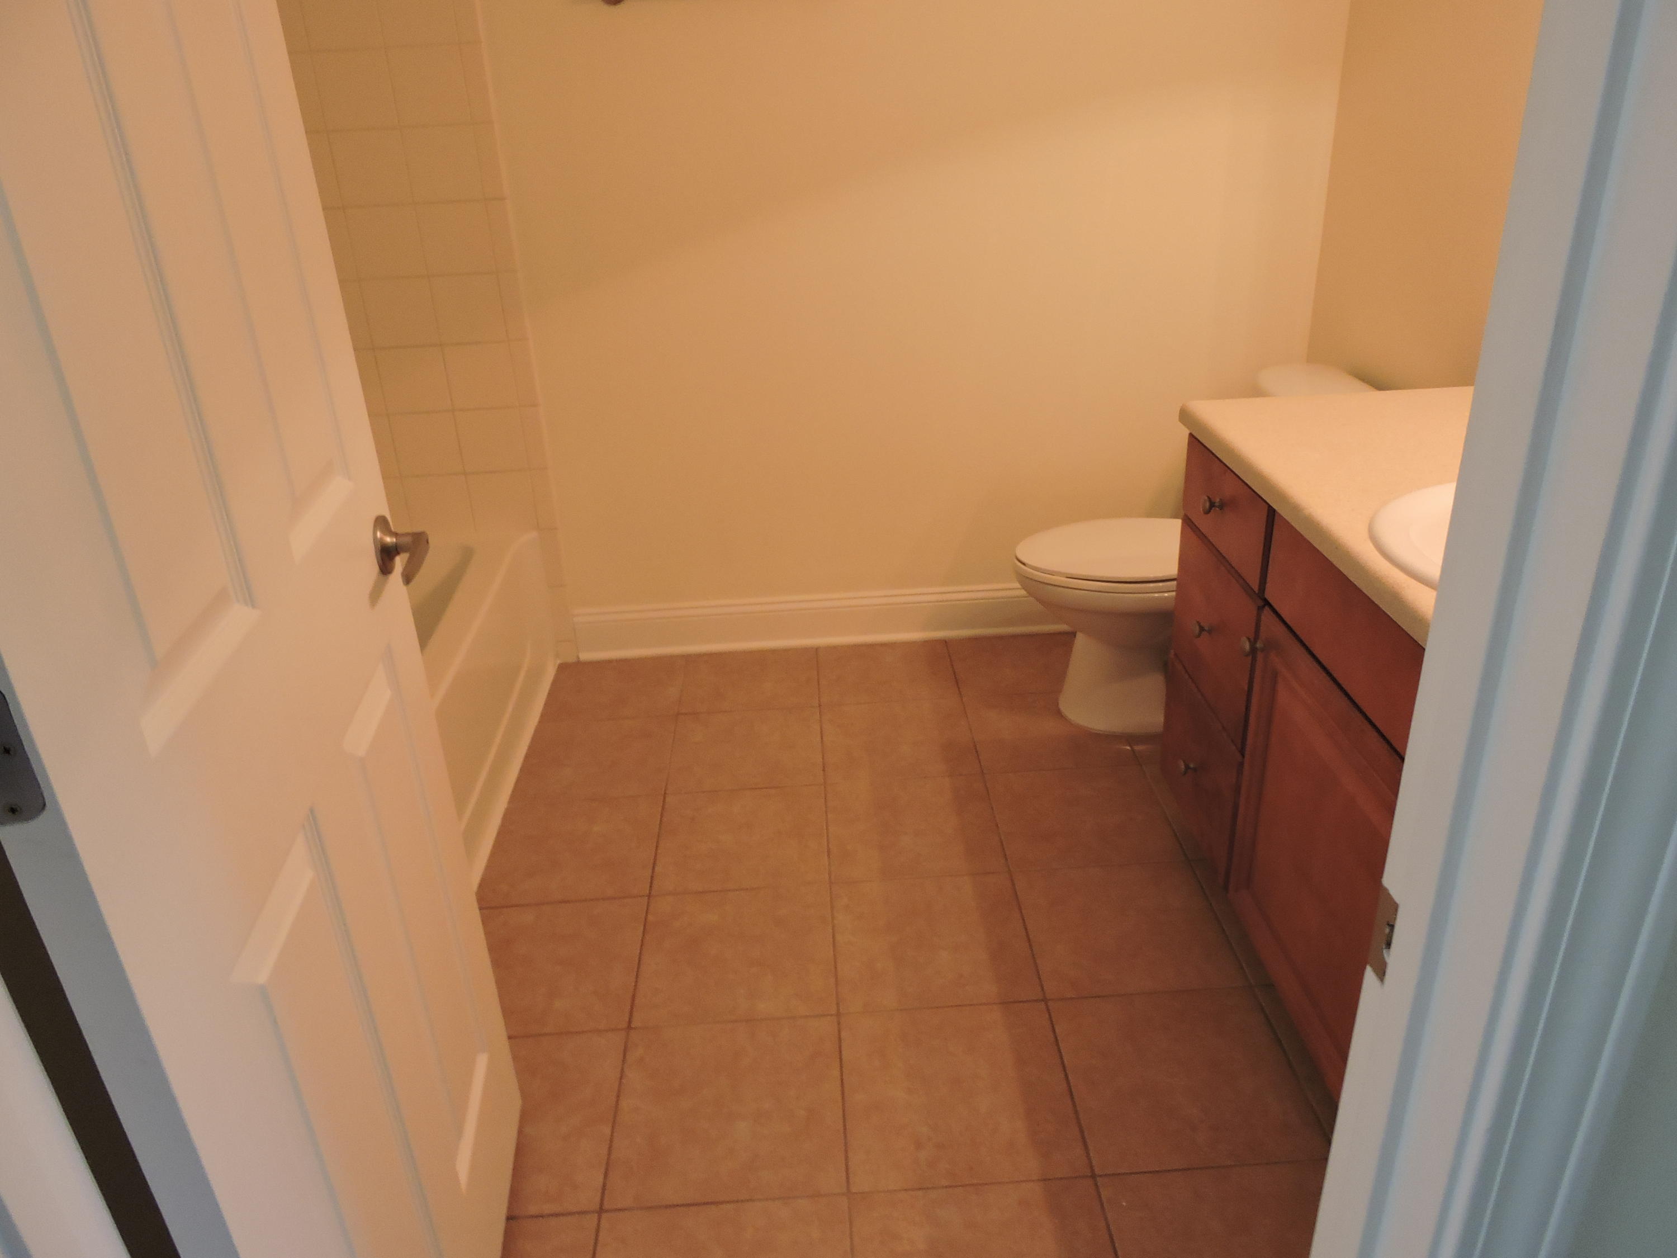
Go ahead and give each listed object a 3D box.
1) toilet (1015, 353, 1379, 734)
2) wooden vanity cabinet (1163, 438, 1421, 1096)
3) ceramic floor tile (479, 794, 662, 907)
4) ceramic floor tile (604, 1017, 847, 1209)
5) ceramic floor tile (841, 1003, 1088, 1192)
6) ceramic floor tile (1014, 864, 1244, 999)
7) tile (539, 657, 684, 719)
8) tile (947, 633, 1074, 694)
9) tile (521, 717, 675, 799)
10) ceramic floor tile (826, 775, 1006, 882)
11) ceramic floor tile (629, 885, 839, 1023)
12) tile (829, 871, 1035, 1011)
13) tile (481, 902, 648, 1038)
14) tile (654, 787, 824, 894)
[{"bbox_3d":[0.750,-0.155,2.542,0.732,0.725,0.450,-3,26,-1],"label":"toilet"},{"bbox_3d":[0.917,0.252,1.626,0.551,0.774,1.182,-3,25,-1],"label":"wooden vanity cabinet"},{"bbox_3d":[-0.521,0.433,2.308,0.327,0.010,0.327,-3,25,-1],"label":"ceramic floor tile"},{"bbox_3d":[-0.159,0.700,1.709,0.327,0.010,0.327,-3,25,-1],"label":"ceramic floor tile"},{"bbox_3d":[0.175,0.681,1.714,0.330,0.010,0.330,-3,26,-1],"label":"ceramic floor tile"},{"bbox_3d":[0.496,0.518,2.025,0.327,0.010,0.327,-3,25,-1],"label":"ceramic floor tile"},{"bbox_3d":[-0.550,0.153,2.887,0.330,0.010,0.309,-3,26,-1],"label":"tile"},{"bbox_3d":[0.454,0.091,2.930,0.327,0.010,0.321,-3,25,-1],"label":"tile"},{"bbox_3d":[-0.536,0.292,2.596,0.330,0.010,0.330,-3,26,-1],"label":"tile"},{"bbox_3d":[0.145,0.395,2.311,0.330,0.010,0.330,-3,26,-1],"label":"ceramic floor tile"},{"bbox_3d":[-0.173,0.558,2.006,0.330,0.010,0.330,-3,26,-1],"label":"ceramic floor tile"},{"bbox_3d":[0.162,0.537,2.018,0.327,0.010,0.327,-3,25,-1],"label":"tile"},{"bbox_3d":[-0.506,0.578,1.999,0.330,0.010,0.330,-3,26,-1],"label":"tile"},{"bbox_3d":[-0.187,0.414,2.314,0.327,0.010,0.327,-3,25,-1],"label":"tile"}]

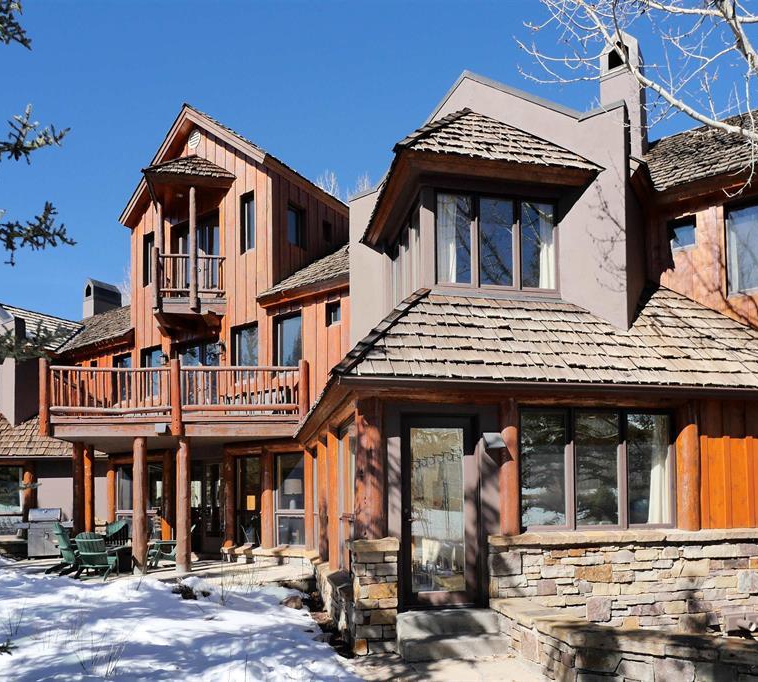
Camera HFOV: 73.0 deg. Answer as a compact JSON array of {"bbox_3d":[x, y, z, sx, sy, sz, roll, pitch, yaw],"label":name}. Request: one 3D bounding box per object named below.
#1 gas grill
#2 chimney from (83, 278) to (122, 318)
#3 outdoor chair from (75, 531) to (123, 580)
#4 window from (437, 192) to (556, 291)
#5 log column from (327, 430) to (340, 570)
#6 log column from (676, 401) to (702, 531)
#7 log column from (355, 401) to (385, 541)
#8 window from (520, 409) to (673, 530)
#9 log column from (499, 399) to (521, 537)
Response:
[{"bbox_3d":[-8.087,4.626,12.300,1.200,1.200,0.620,1,-3,-25],"label":"gas grill"},{"bbox_3d":[-8.806,-1.354,16.300,0.720,1.350,0.880,-2,-3,33],"label":"chimney"},{"bbox_3d":[-4.924,3.790,9.000,0.700,0.850,0.820,0,-3,-10],"label":"outdoor chair"},{"bbox_3d":[1.602,-1.343,6.980,1.780,1.260,0.150,0,-3,-12],"label":"window"},{"bbox_3d":[-0.626,2.322,7.450,0.230,2.040,0.230,0,-3,-12],"label":"log column"},{"bbox_3d":[3.767,1.519,6.220,0.250,1.570,0.250,0,-3,-12],"label":"log column"},{"bbox_3d":[-0.103,1.347,5.450,0.310,1.510,0.310,0,-3,-12],"label":"log column"},{"bbox_3d":[2.578,1.516,5.990,2.020,1.400,0.150,0,-3,-12],"label":"window"},{"bbox_3d":[1.475,1.419,5.740,0.240,1.540,0.240,0,-3,-12],"label":"log column"}]

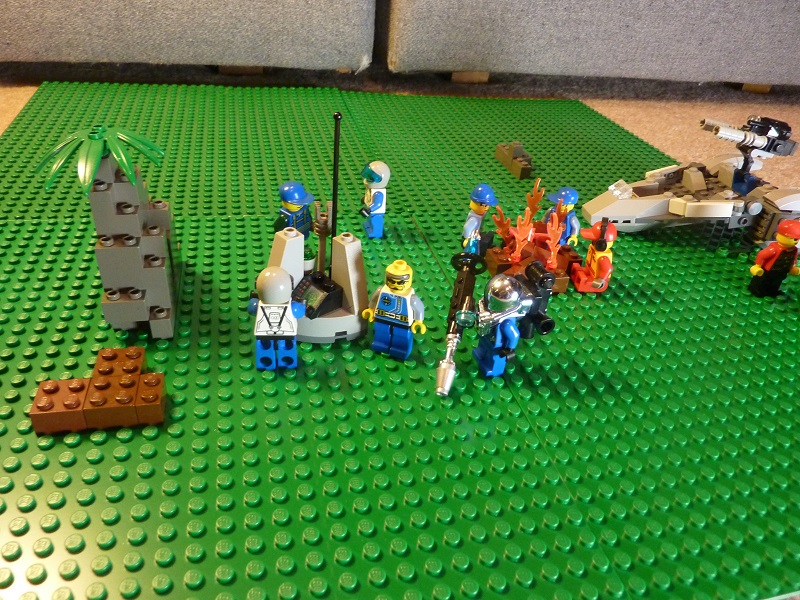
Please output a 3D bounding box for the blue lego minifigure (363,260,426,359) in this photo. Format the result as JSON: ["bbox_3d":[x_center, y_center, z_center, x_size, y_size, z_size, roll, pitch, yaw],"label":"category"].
[{"bbox_3d":[-0.001,0.003,0.232,0.025,0.041,0.013,15,34,12],"label":"blue lego minifigure"}]

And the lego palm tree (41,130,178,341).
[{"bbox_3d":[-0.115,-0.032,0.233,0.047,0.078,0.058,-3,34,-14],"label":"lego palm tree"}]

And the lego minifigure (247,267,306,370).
[{"bbox_3d":[-0.046,0.006,0.219,0.022,0.043,0.015,0,34,-9],"label":"lego minifigure"}]

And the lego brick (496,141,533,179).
[{"bbox_3d":[0.091,-0.109,0.437,0.017,0.021,0.046,-3,34,-14],"label":"lego brick"}]

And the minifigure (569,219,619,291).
[{"bbox_3d":[0.099,-0.023,0.293,0.020,0.036,0.021,5,33,-3],"label":"minifigure"}]

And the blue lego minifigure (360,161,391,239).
[{"bbox_3d":[-0.015,-0.057,0.320,0.016,0.043,0.022,-2,34,-12],"label":"blue lego minifigure"}]

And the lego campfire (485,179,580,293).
[{"bbox_3d":[0.072,-0.034,0.299,0.050,0.043,0.049,-3,34,-14],"label":"lego campfire"}]

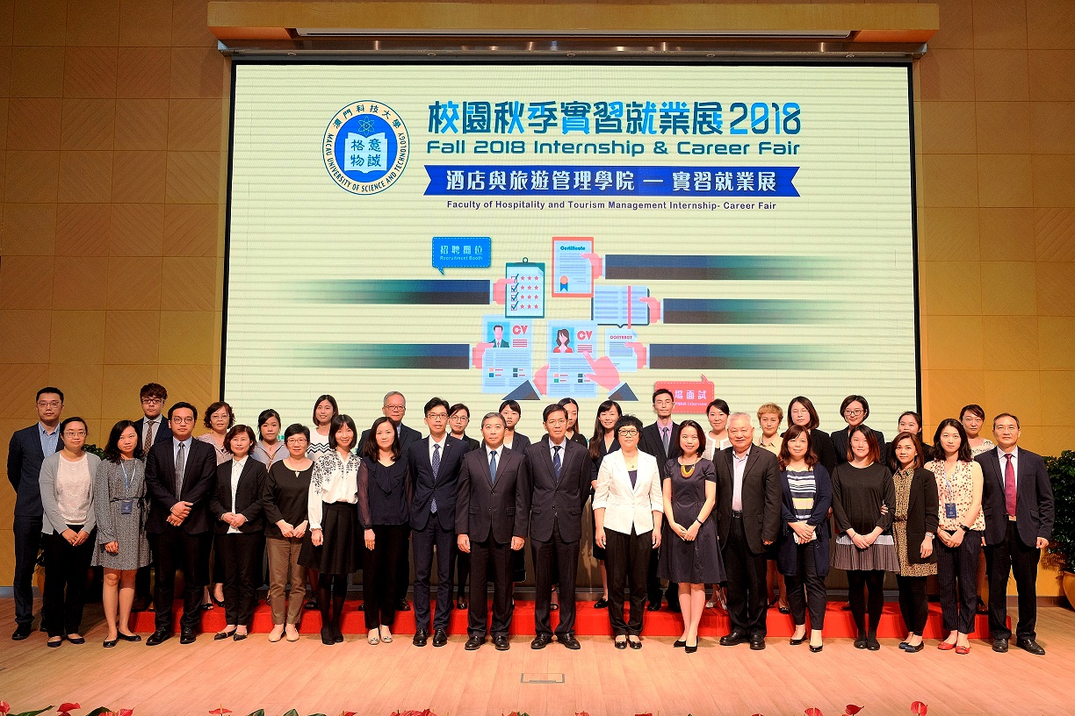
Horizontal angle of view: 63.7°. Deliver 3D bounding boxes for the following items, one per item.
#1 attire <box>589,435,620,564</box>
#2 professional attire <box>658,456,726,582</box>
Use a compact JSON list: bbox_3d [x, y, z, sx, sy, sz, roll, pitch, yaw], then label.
[{"bbox_3d":[0.629,1.123,7.006,0.412,1.028,0.290,0,-4,3],"label":"attire"},{"bbox_3d":[1.124,1.194,6.324,0.464,0.913,0.340,0,-5,11],"label":"professional attire"}]

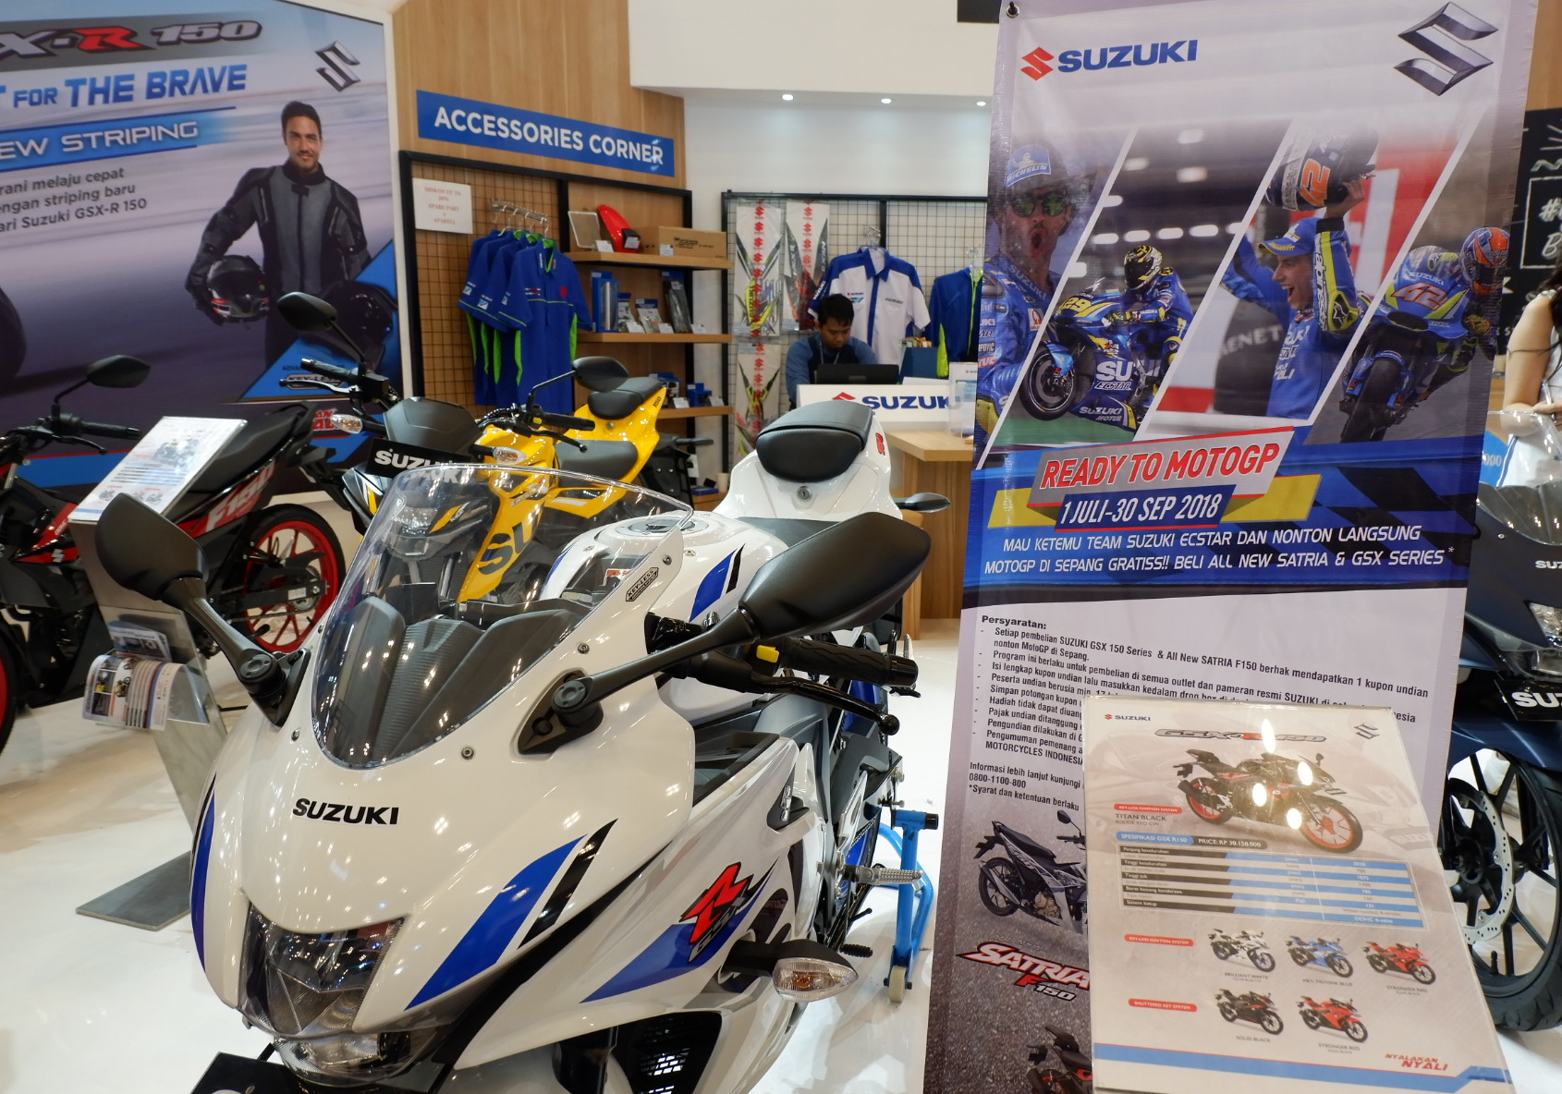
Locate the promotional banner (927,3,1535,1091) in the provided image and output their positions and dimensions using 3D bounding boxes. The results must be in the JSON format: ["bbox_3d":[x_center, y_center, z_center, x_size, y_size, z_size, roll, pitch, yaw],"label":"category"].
[{"bbox_3d":[0.521,0.097,1.405,0.600,1.600,0.040,6,7,25],"label":"promotional banner"}]

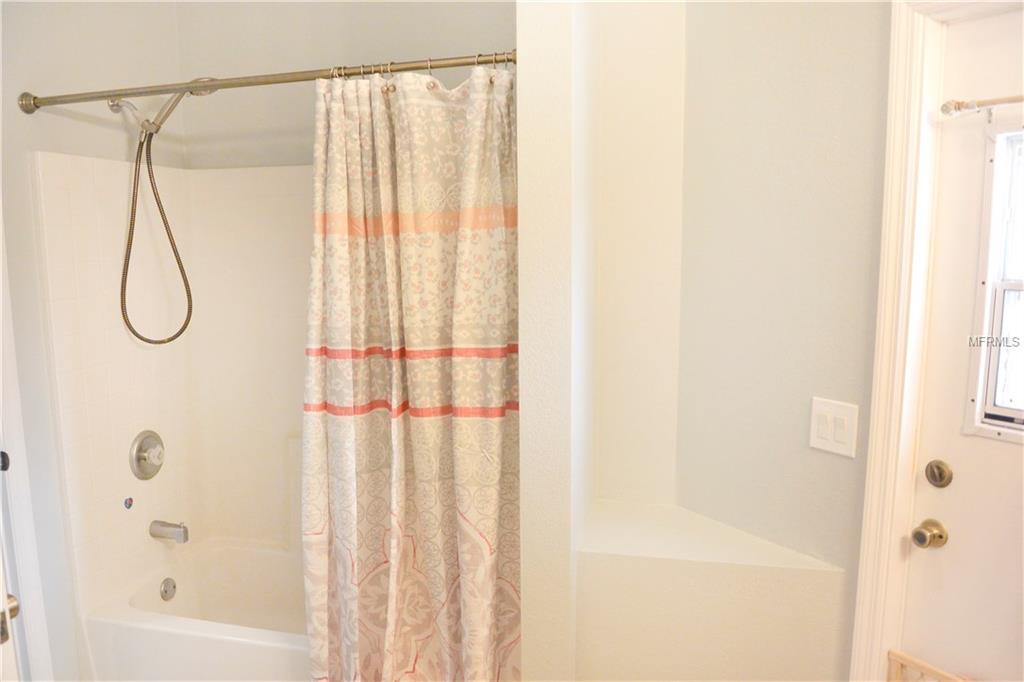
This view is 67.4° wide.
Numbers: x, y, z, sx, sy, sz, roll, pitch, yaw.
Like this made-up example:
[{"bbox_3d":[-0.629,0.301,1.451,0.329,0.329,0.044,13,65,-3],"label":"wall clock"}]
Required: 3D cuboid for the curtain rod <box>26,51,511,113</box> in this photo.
[{"bbox_3d":[-0.681,-0.685,2.032,1.520,0.062,0.062,1,8,16],"label":"curtain rod"}]

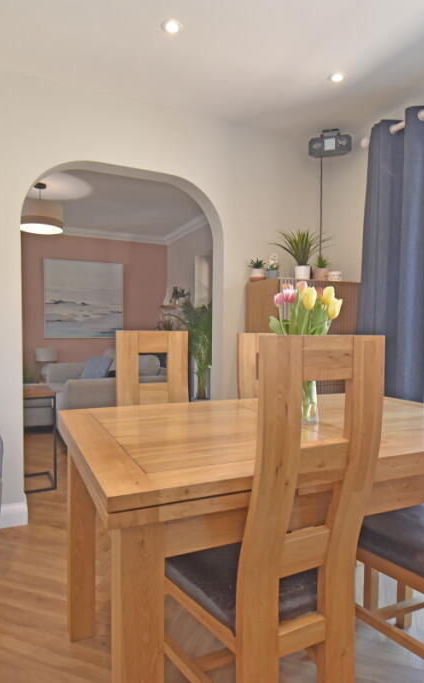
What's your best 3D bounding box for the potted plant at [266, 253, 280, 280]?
[{"bbox_3d":[0.392,-0.478,2.718,0.083,0.164,0.083,1,2,0],"label":"potted plant"}]

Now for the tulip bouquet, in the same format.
[{"bbox_3d":[0.317,0.043,1.406,0.240,0.440,0.220,0,2,-25],"label":"tulip bouquet"}]

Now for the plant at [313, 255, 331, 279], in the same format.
[{"bbox_3d":[0.730,-0.488,2.844,0.117,0.175,0.117,1,2,0],"label":"plant"}]

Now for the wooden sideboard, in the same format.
[{"bbox_3d":[0.646,0.315,2.857,0.780,1.380,0.375,0,2,-25],"label":"wooden sideboard"}]

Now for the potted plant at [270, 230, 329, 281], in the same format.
[{"bbox_3d":[0.585,-0.555,2.773,0.383,0.329,0.364,1,2,0],"label":"potted plant"}]

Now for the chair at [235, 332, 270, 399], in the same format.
[{"bbox_3d":[0.334,0.502,1.815,0.430,1.065,0.530,0,2,-25],"label":"chair"}]

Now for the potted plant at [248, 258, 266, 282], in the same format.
[{"bbox_3d":[0.292,-0.454,2.739,0.112,0.156,0.112,1,2,0],"label":"potted plant"}]

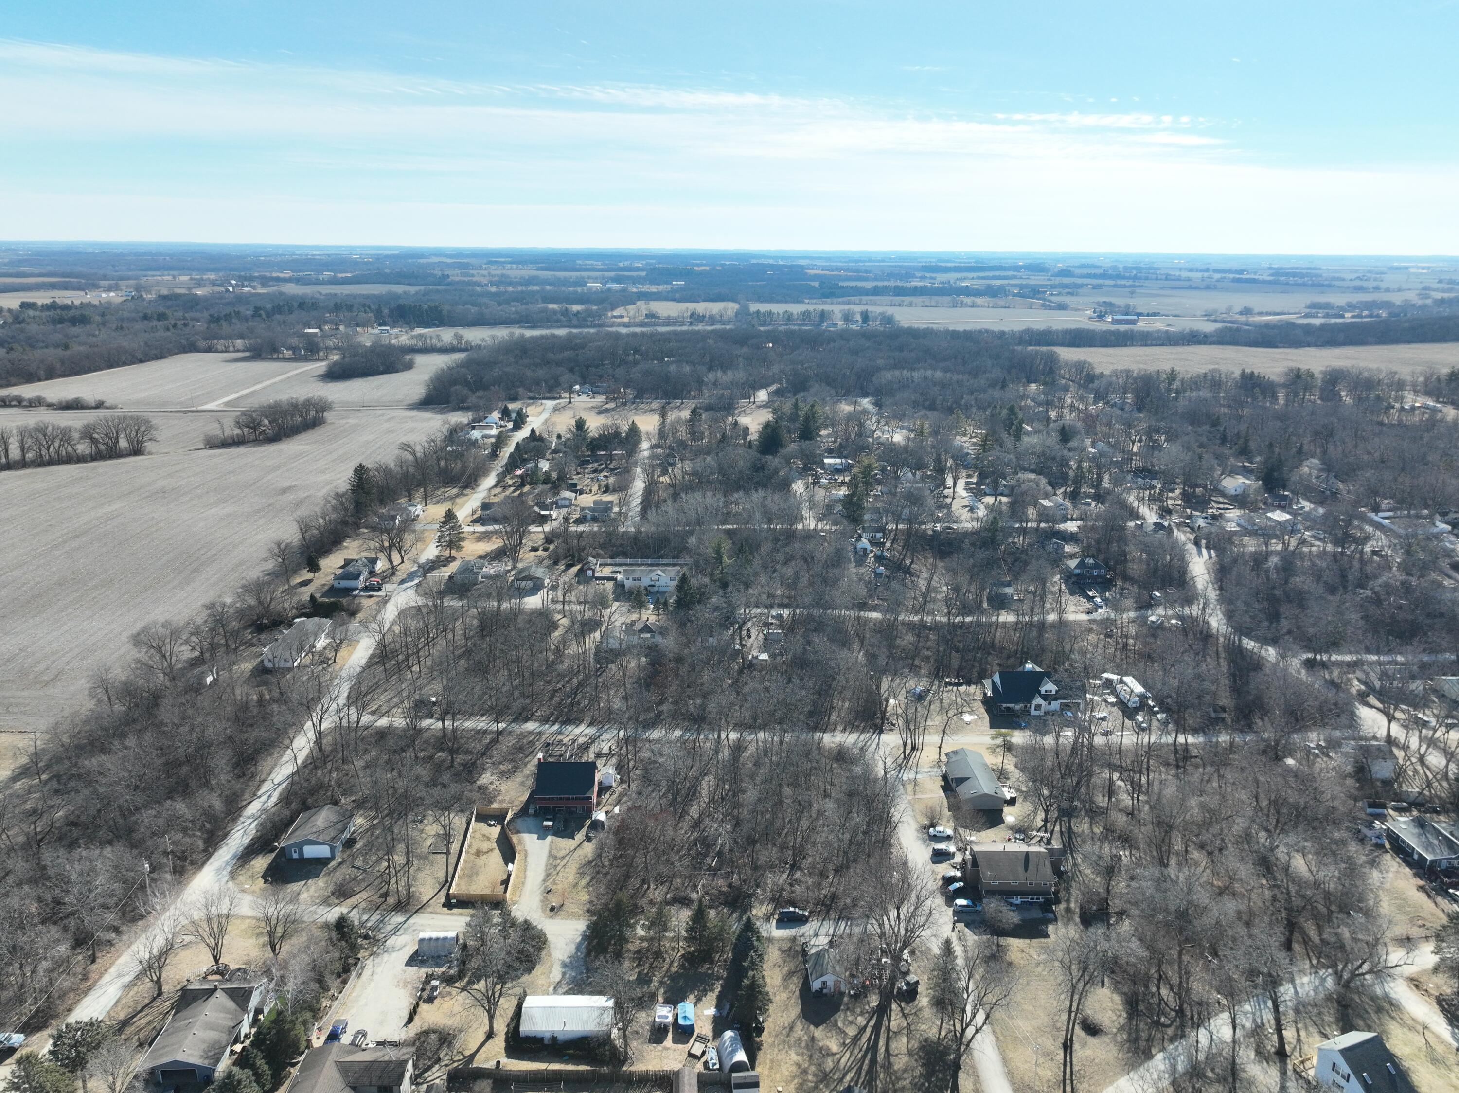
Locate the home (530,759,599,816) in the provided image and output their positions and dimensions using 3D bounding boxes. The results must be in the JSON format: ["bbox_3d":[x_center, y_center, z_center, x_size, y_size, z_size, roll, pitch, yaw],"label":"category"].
[{"bbox_3d":[-33.860,49.414,211.865,12.208,9.080,11.098,0,17,-1],"label":"home"}]

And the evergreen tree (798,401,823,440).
[{"bbox_3d":[48.312,-75.607,607.767,13.705,22.744,13.705,1,17,0],"label":"evergreen tree"}]

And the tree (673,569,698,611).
[{"bbox_3d":[-14.244,13.962,323.923,7.305,13.009,7.305,1,17,0],"label":"tree"}]

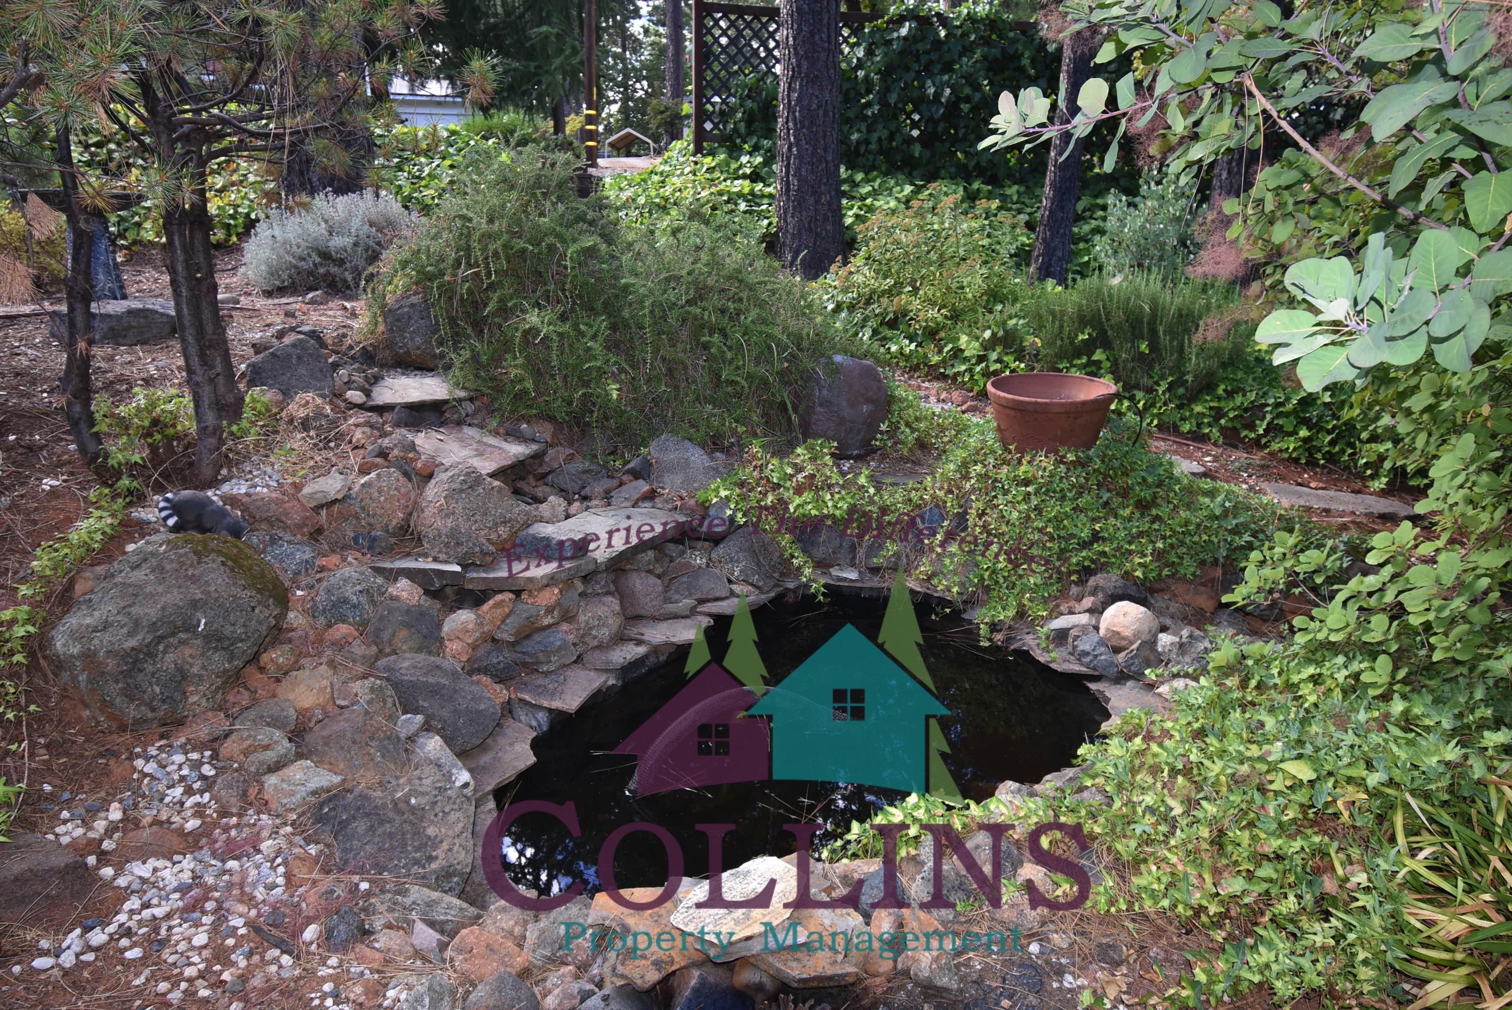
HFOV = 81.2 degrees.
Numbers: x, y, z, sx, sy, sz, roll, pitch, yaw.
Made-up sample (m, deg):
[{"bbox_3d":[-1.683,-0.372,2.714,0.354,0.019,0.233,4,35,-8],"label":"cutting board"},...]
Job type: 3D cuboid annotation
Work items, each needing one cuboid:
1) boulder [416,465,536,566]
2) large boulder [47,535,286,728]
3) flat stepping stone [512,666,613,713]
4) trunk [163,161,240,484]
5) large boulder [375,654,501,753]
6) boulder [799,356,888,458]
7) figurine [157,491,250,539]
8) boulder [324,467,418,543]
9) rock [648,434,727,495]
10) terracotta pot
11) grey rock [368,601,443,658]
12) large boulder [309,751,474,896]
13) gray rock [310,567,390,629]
[{"bbox_3d":[-0.969,0.039,3.050,0.380,0.310,0.330,-5,21,-17],"label":"boulder"},{"bbox_3d":[-1.700,0.367,2.548,0.600,0.460,0.460,-7,21,-24],"label":"large boulder"},{"bbox_3d":[-0.617,0.583,2.785,0.300,0.040,0.230,-6,20,-19],"label":"flat stepping stone"},{"bbox_3d":[-2.265,-0.758,3.620,0.210,1.320,0.200,-9,22,-28],"label":"trunk"},{"bbox_3d":[-0.912,0.570,2.528,0.370,0.200,0.260,10,21,24],"label":"large boulder"},{"bbox_3d":[0.459,-0.508,4.600,0.460,0.530,0.380,2,17,6],"label":"boulder"},{"bbox_3d":[-2.002,0.041,3.200,0.330,0.180,0.150,-4,17,-13],"label":"figurine"},{"bbox_3d":[-1.568,0.002,3.600,0.360,0.260,0.290,-8,19,-23],"label":"boulder"},{"bbox_3d":[-0.333,-0.196,4.250,0.370,0.260,0.290,-1,17,-4],"label":"rock"},{"bbox_3d":[1.374,-0.392,4.100,0.600,0.320,0.600,6,18,18],"label":"terracotta pot"},{"bbox_3d":[-1.071,0.392,2.698,0.220,0.190,0.200,-6,20,-19],"label":"grey rock"},{"bbox_3d":[-0.863,0.754,2.090,0.370,0.230,0.340,-4,20,-14],"label":"large boulder"},{"bbox_3d":[-1.448,0.335,3.150,0.270,0.190,0.230,-8,19,-25],"label":"gray rock"}]

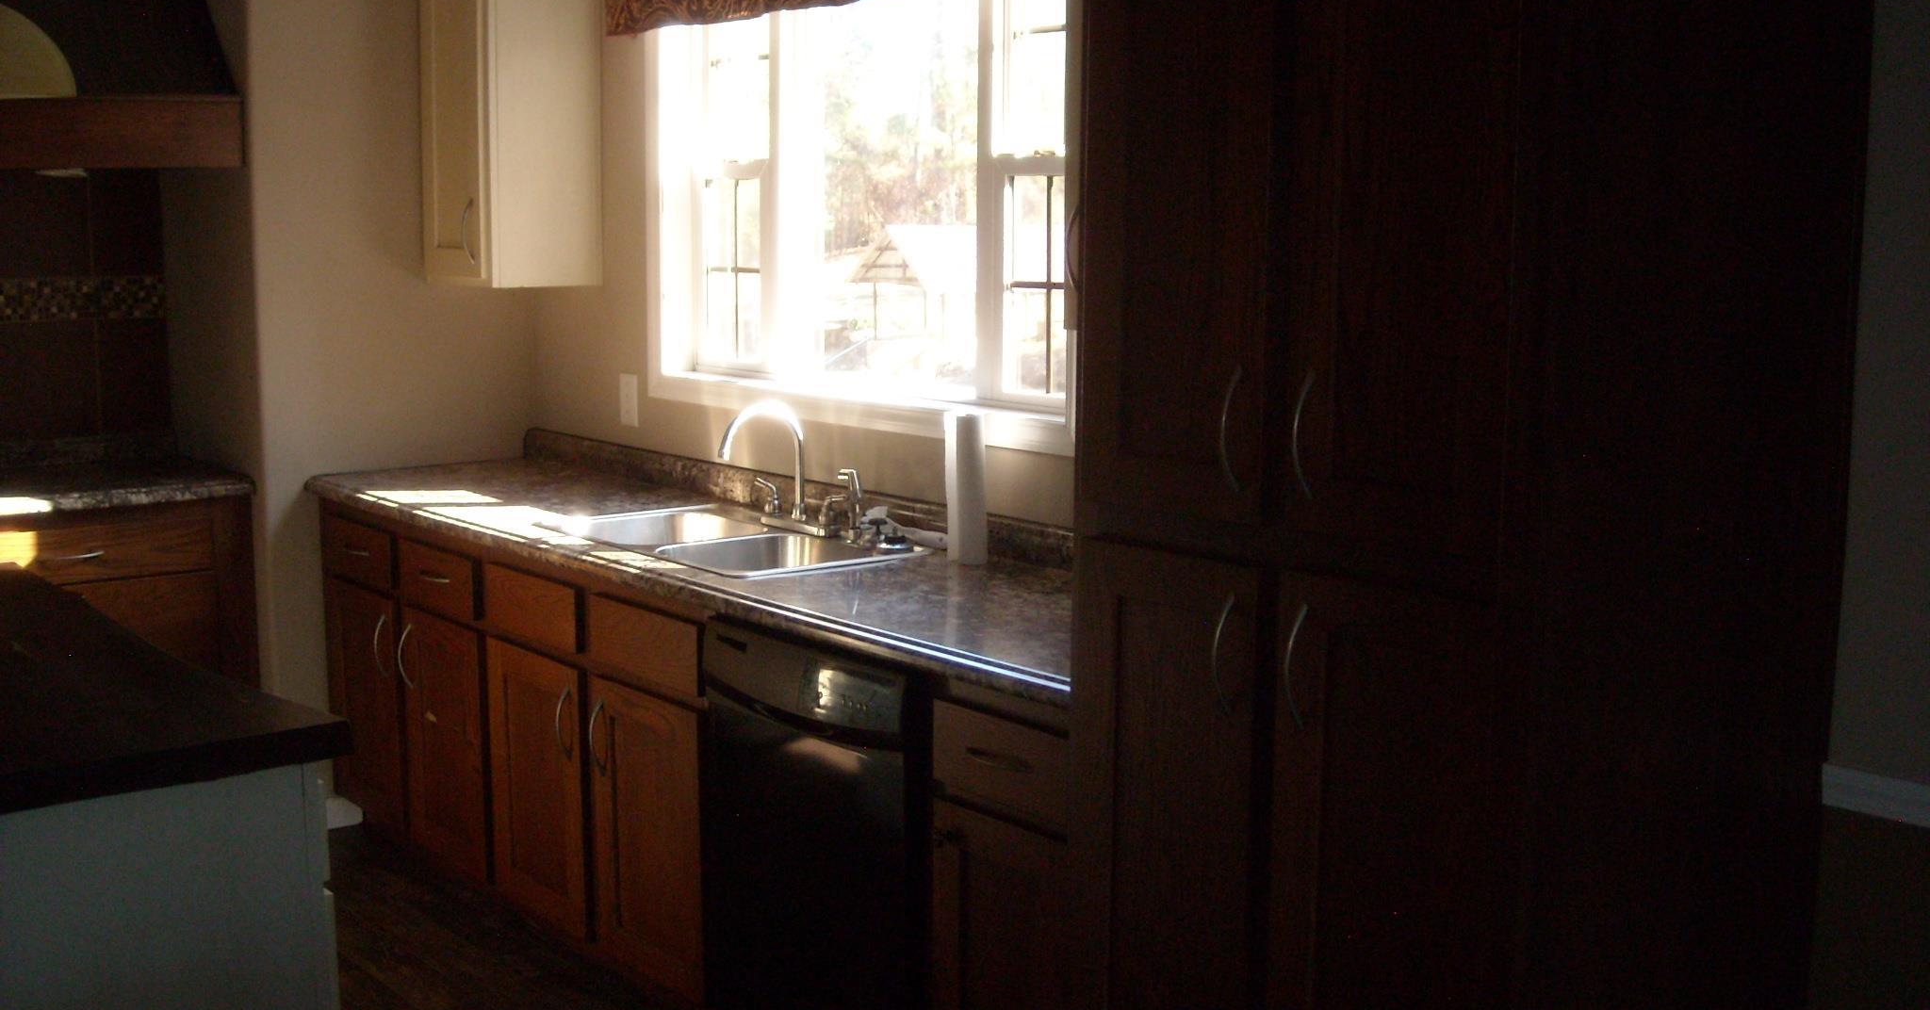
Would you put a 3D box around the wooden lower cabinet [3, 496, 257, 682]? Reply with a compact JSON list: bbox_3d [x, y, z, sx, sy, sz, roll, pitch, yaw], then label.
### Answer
[{"bbox_3d":[-2.224,0.402,4.813,0.751,0.871,0.607,-7,11,-40],"label":"wooden lower cabinet"}]

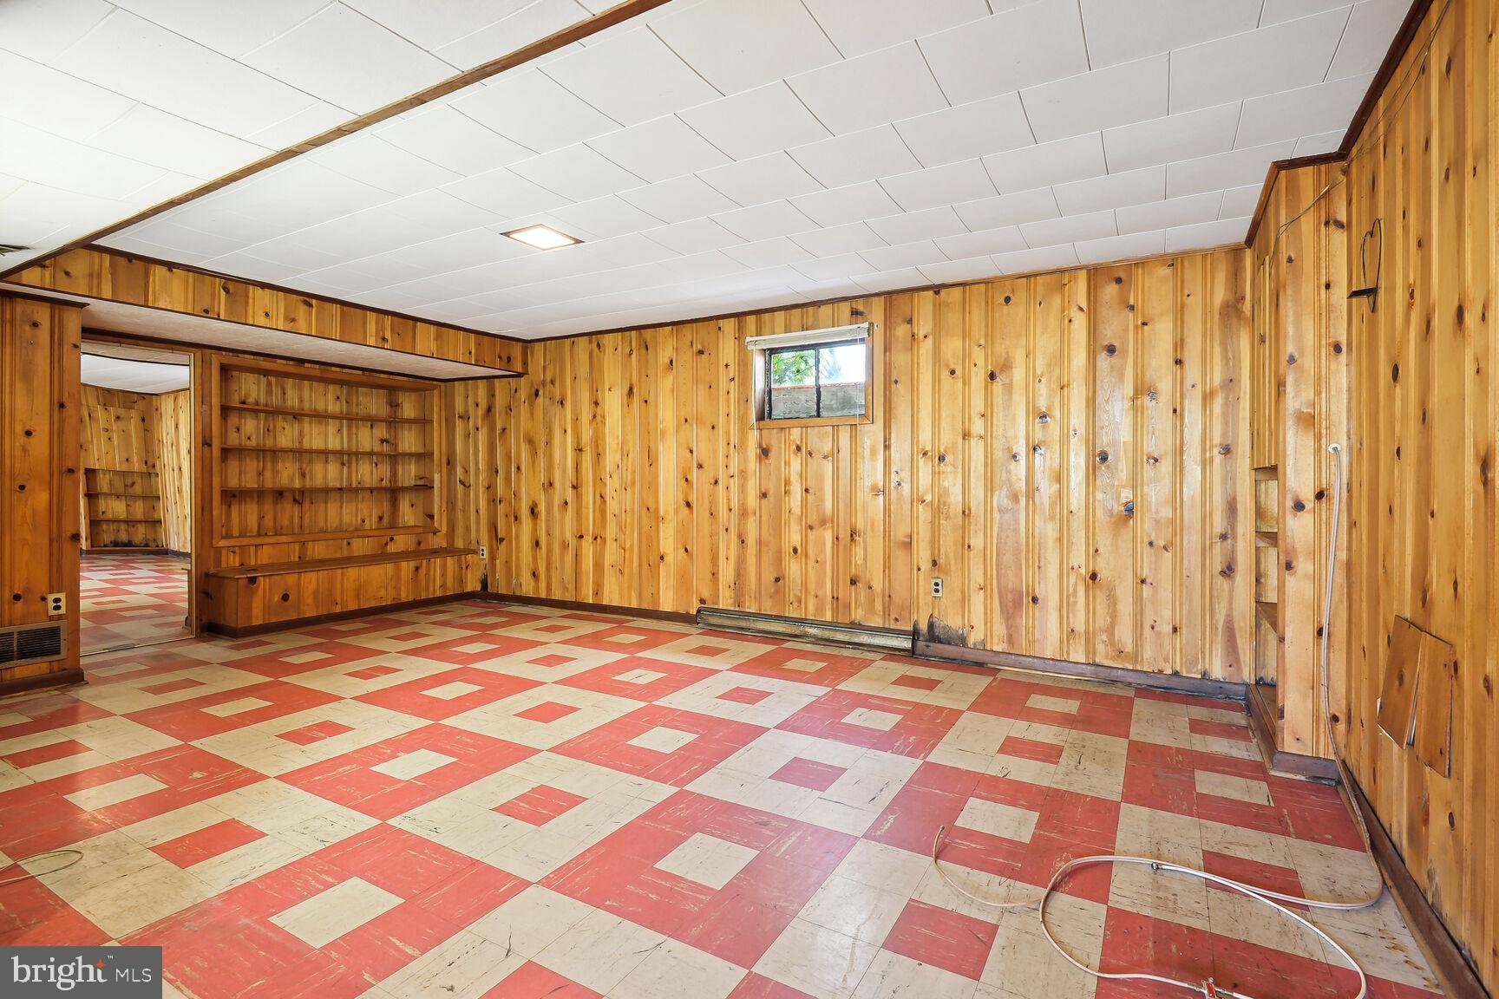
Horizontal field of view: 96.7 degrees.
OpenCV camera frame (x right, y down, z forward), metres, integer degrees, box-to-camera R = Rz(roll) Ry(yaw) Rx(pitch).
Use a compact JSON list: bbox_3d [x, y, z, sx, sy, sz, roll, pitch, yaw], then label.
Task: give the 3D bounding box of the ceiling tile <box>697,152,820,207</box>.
[{"bbox_3d":[0.053,-1.328,2.771,0.411,0.020,0.403,1,2,30],"label":"ceiling tile"}]

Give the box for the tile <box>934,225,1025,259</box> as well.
[{"bbox_3d":[1.225,-1.342,3.495,0.411,0.020,0.403,1,2,30],"label":"tile"}]

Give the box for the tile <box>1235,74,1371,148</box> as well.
[{"bbox_3d":[1.874,-1.323,2.279,0.340,0.018,0.404,1,2,30],"label":"tile"}]

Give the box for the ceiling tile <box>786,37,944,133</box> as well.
[{"bbox_3d":[0.383,-1.306,2.121,0.411,0.020,0.403,1,2,30],"label":"ceiling tile"}]

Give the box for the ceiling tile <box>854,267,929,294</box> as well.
[{"bbox_3d":[0.893,-1.377,4.159,0.411,0.018,0.377,1,2,30],"label":"ceiling tile"}]

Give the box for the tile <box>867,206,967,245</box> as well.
[{"bbox_3d":[0.839,-1.354,3.290,0.410,0.018,0.405,1,2,30],"label":"tile"}]

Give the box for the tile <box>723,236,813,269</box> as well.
[{"bbox_3d":[0.109,-1.367,3.682,0.410,0.018,0.405,1,2,30],"label":"tile"}]

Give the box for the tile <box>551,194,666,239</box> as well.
[{"bbox_3d":[-0.661,-1.346,3.177,0.411,0.020,0.403,1,2,30],"label":"tile"}]

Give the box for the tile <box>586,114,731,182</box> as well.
[{"bbox_3d":[-0.335,-1.338,2.553,0.410,0.018,0.404,1,2,30],"label":"tile"}]

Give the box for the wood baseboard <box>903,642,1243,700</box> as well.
[{"bbox_3d":[1.817,0.990,3.875,1.740,0.097,0.020,1,2,30],"label":"wood baseboard"}]

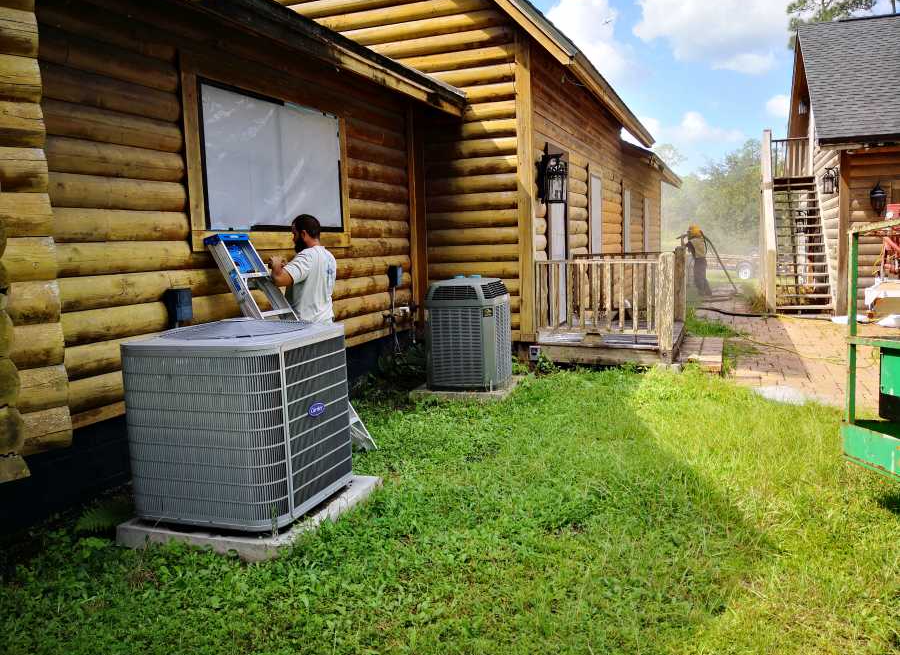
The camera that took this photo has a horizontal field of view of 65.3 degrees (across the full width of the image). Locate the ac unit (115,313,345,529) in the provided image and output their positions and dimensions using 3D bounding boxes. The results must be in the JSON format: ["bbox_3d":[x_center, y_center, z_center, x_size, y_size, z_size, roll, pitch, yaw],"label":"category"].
[{"bbox_3d":[-1.086,0.463,3.723,0.889,0.857,0.889,0,7,20],"label":"ac unit"}]

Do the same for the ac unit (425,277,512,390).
[{"bbox_3d":[0.186,0.049,6.724,0.688,0.984,0.666,1,7,21],"label":"ac unit"}]

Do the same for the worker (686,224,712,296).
[{"bbox_3d":[6.075,-1.633,17.077,0.620,1.737,0.520,2,7,28],"label":"worker"}]

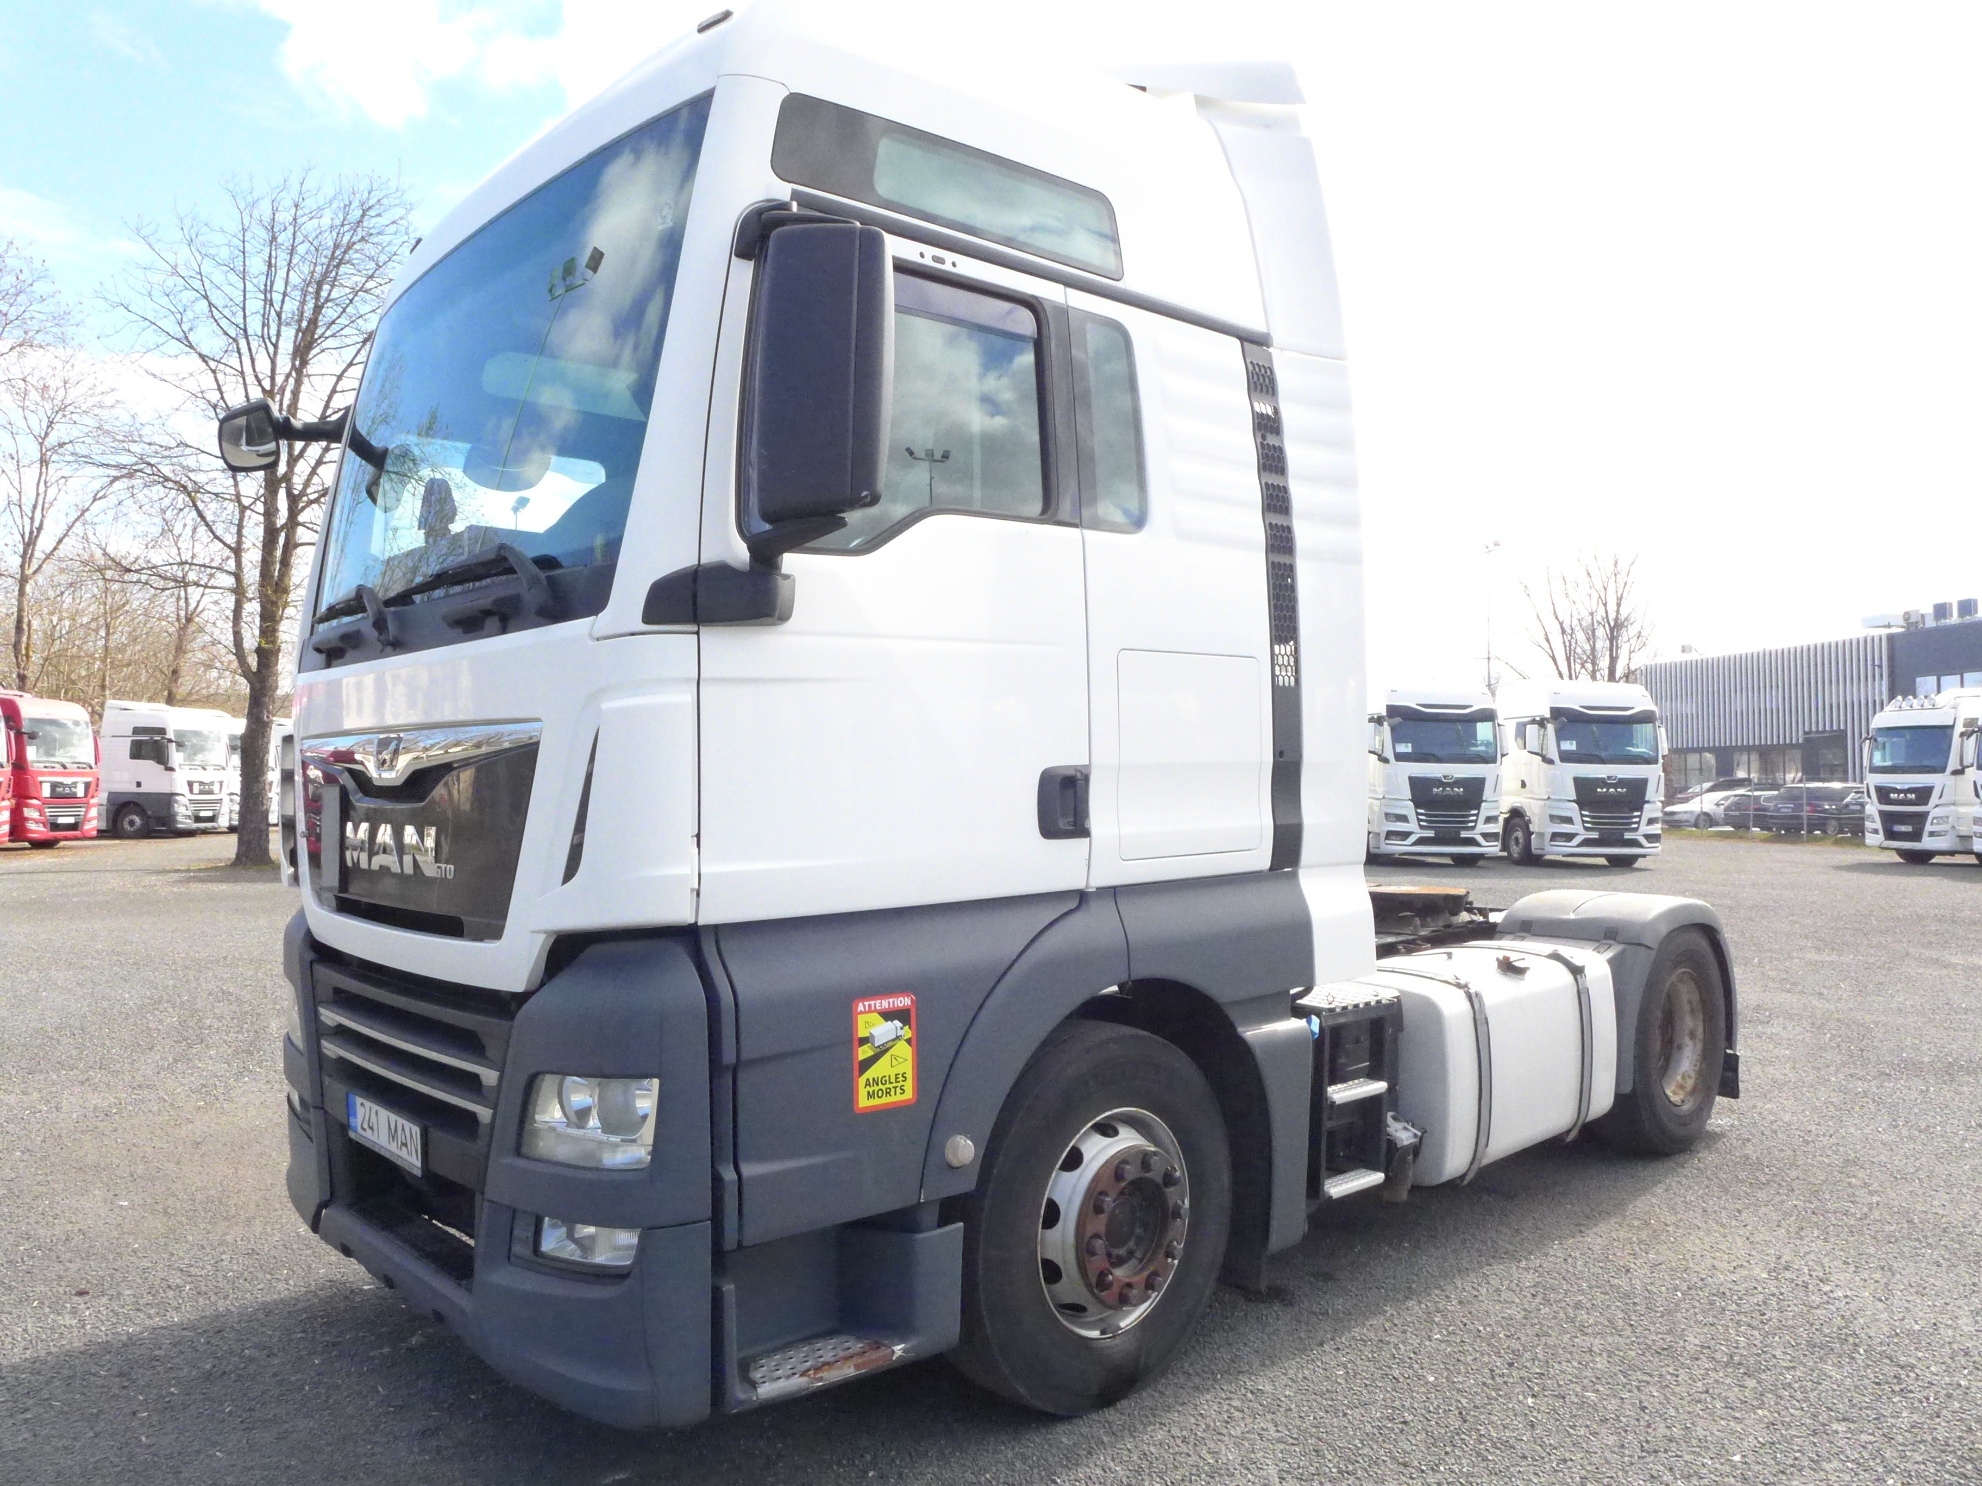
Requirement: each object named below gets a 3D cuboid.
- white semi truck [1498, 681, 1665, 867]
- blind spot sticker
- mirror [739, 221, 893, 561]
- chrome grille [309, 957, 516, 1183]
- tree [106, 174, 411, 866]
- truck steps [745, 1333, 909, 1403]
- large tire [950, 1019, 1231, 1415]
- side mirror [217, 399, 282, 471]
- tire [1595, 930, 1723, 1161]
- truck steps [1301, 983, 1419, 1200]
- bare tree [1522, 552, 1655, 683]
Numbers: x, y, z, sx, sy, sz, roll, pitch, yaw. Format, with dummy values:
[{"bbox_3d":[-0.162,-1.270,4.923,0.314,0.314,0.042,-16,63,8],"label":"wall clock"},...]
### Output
[{"bbox_3d":[12.488,0.743,31.092,2.520,3.930,5.900,0,-1,-3],"label":"white semi truck"},{"bbox_3d":[-0.233,0.690,3.061,0.170,0.250,0.010,1,-2,-43],"label":"blind spot sticker"},{"bbox_3d":[-0.361,-0.715,2.820,0.180,0.640,0.280,1,-2,-43],"label":"mirror"},{"bbox_3d":[-1.531,0.818,3.600,0.170,0.430,1.230,1,-2,-43],"label":"chrome grille"},{"bbox_3d":[-14.636,-4.476,27.773,6.400,13.870,6.400,0,-1,0],"label":"tree"},{"bbox_3d":[-0.397,1.376,3.063,0.400,0.045,0.150,1,-2,-43],"label":"truck steps"},{"bbox_3d":[0.253,1.276,3.768,1.010,1.010,0.315,1,-2,-43],"label":"large tire"},{"bbox_3d":[-2.352,-0.973,4.354,0.100,0.250,0.200,18,11,40],"label":"side mirror"},{"bbox_3d":[2.965,1.303,6.135,1.010,1.010,0.330,1,-2,-43],"label":"tire"},{"bbox_3d":[1.108,1.151,4.568,0.460,0.620,0.320,1,-2,-43],"label":"truck steps"},{"bbox_3d":[24.000,-2.000,55.000,5.000,10.900,5.000,0,-1,0],"label":"bare tree"}]

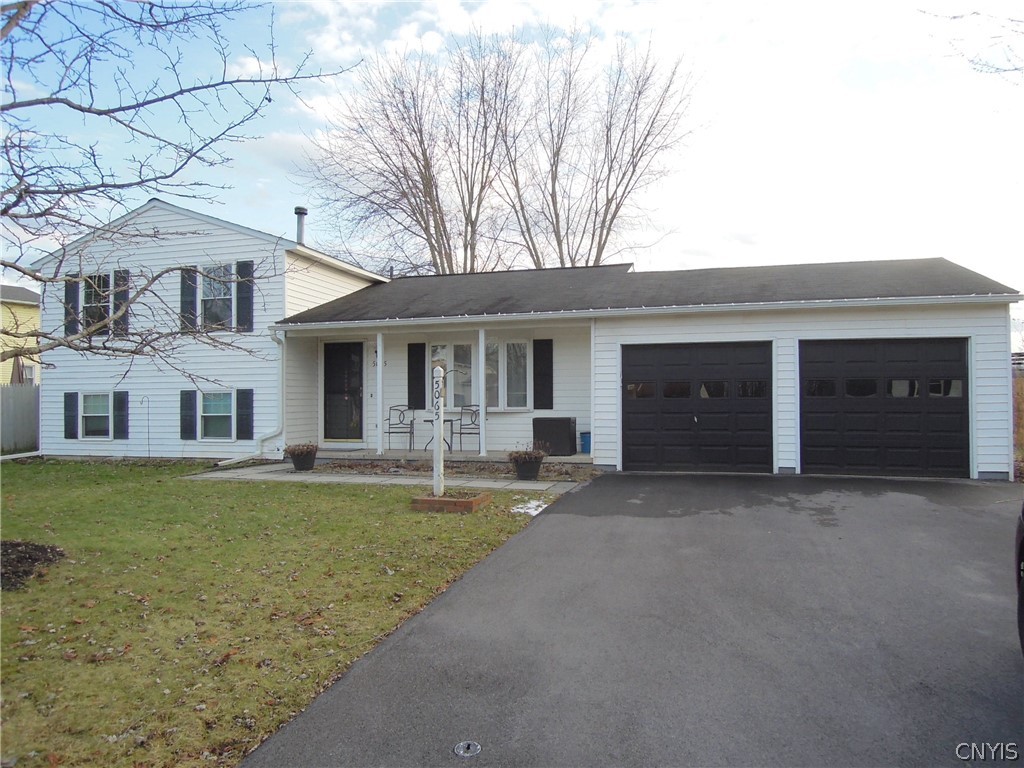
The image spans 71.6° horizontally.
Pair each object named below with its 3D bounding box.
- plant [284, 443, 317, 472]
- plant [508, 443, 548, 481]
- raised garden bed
[{"bbox_3d":[-3.633,1.262,12.318,0.500,0.460,0.500,-1,-2,16],"label":"plant"},{"bbox_3d":[0.239,1.165,10.687,0.500,0.540,0.500,-1,-2,16],"label":"plant"},{"bbox_3d":[-0.709,1.388,8.443,0.760,0.145,0.760,-1,-2,16],"label":"raised garden bed"}]

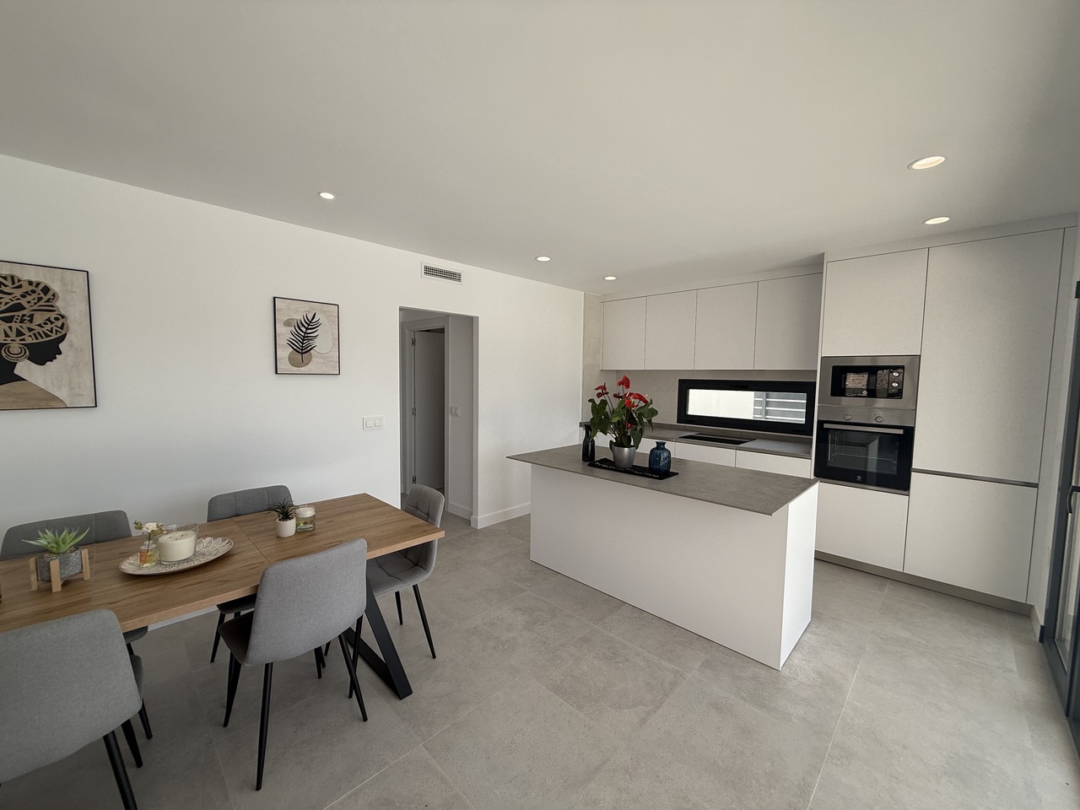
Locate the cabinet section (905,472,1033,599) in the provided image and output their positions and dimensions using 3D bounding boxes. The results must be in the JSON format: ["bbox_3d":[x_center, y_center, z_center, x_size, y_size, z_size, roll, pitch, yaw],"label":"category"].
[{"bbox_3d":[3.094,0.858,3.172,0.600,0.739,0.610,5,6,44],"label":"cabinet section"}]

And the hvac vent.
[{"bbox_3d":[-0.829,-1.131,3.768,0.022,0.126,0.413,5,6,44],"label":"hvac vent"}]

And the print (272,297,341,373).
[{"bbox_3d":[-1.600,-0.460,3.020,0.029,0.500,0.406,5,6,44],"label":"print"}]

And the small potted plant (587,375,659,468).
[{"bbox_3d":[0.585,0.106,2.992,0.450,0.620,0.430,1,4,0],"label":"small potted plant"}]

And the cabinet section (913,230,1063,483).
[{"bbox_3d":[3.111,-0.311,3.088,0.600,1.548,0.610,5,6,44],"label":"cabinet section"}]

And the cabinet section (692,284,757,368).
[{"bbox_3d":[1.988,-0.779,4.531,0.601,0.838,0.360,5,6,44],"label":"cabinet section"}]

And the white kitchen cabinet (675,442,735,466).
[{"bbox_3d":[1.777,0.756,4.438,0.597,0.733,0.600,5,6,44],"label":"white kitchen cabinet"}]

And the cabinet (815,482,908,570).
[{"bbox_3d":[2.650,0.914,3.588,0.597,0.562,0.580,5,6,44],"label":"cabinet"}]

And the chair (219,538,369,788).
[{"bbox_3d":[-1.009,0.943,1.825,0.545,0.850,0.450,4,5,40],"label":"chair"}]

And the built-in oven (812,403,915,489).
[{"bbox_3d":[2.649,0.305,3.534,0.597,0.591,0.550,5,6,44],"label":"built-in oven"}]

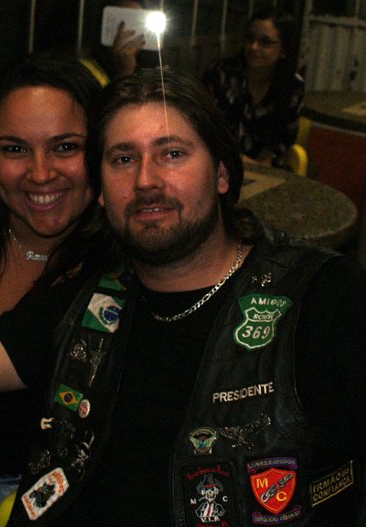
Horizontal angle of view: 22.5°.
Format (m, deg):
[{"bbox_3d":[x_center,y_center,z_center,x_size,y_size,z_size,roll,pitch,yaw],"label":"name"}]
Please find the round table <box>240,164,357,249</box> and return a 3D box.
[{"bbox_3d":[0.034,0.147,2.868,0.900,0.760,0.900,5,20,-2],"label":"round table"}]

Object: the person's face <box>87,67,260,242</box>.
[{"bbox_3d":[-0.013,-0.128,1.190,0.205,0.250,0.210,-3,8,10],"label":"person's face"}]

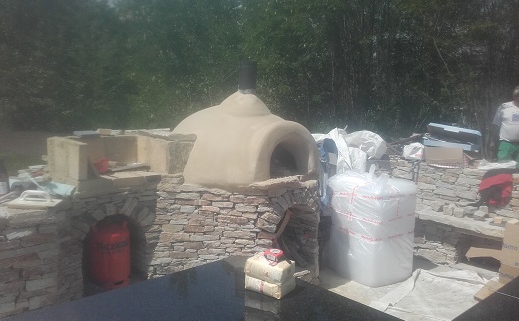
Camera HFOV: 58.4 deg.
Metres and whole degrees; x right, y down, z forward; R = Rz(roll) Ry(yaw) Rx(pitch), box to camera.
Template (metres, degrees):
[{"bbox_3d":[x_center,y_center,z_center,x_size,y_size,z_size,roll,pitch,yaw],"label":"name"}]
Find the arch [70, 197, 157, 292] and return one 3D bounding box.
[{"bbox_3d":[-1.153,0.680,3.660,0.660,0.800,0.280,-5,9,-37],"label":"arch"}]

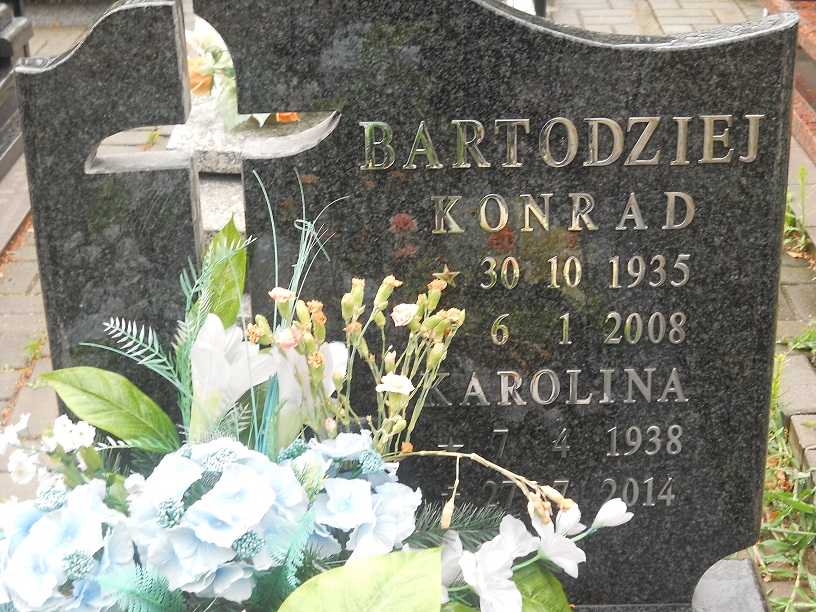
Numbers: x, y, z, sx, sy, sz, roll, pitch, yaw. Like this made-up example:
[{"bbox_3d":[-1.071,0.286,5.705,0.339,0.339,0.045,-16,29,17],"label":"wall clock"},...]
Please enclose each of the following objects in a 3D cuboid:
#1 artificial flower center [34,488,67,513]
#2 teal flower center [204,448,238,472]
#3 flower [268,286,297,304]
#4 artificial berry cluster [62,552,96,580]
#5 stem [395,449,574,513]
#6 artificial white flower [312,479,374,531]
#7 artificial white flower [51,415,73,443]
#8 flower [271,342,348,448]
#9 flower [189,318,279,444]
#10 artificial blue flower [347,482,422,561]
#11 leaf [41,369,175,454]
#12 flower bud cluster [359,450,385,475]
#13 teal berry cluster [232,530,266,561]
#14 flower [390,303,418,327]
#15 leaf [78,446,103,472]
[{"bbox_3d":[-0.335,0.182,1.460,0.030,0.021,0.027,-1,23,1],"label":"artificial flower center"},{"bbox_3d":[-0.169,0.139,1.401,0.032,0.020,0.029,-1,23,1],"label":"teal flower center"},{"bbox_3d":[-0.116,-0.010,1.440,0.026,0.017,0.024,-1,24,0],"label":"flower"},{"bbox_3d":[-0.305,0.240,1.441,0.030,0.027,0.028,-7,24,-13],"label":"artificial berry cluster"},{"bbox_3d":[0.074,0.169,1.504,0.176,0.072,0.050,-1,25,2],"label":"stem"},{"bbox_3d":[-0.059,0.184,1.433,0.056,0.050,0.032,-1,0,2],"label":"artificial white flower"},{"bbox_3d":[-0.333,0.118,1.493,0.022,0.026,0.018,-1,10,2],"label":"artificial white flower"},{"bbox_3d":[-0.096,0.086,1.505,0.073,0.105,0.068,-1,24,0],"label":"flower"},{"bbox_3d":[-0.167,0.069,1.485,0.086,0.117,0.075,-1,24,0],"label":"flower"},{"bbox_3d":[-0.022,0.203,1.462,0.070,0.068,0.048,-14,13,-25],"label":"artificial blue flower"},{"bbox_3d":[-0.282,0.096,1.485,0.152,0.030,0.056,29,67,-7],"label":"leaf"},{"bbox_3d":[-0.034,0.147,1.465,0.024,0.022,0.023,-3,23,-3],"label":"flower bud cluster"},{"bbox_3d":[-0.142,0.215,1.397,0.030,0.026,0.027,-9,24,-17],"label":"teal berry cluster"},{"bbox_3d":[-0.003,0.008,1.460,0.027,0.025,0.024,11,27,25],"label":"flower"},{"bbox_3d":[-0.298,0.144,1.460,0.022,0.024,0.013,-1,24,0],"label":"leaf"}]

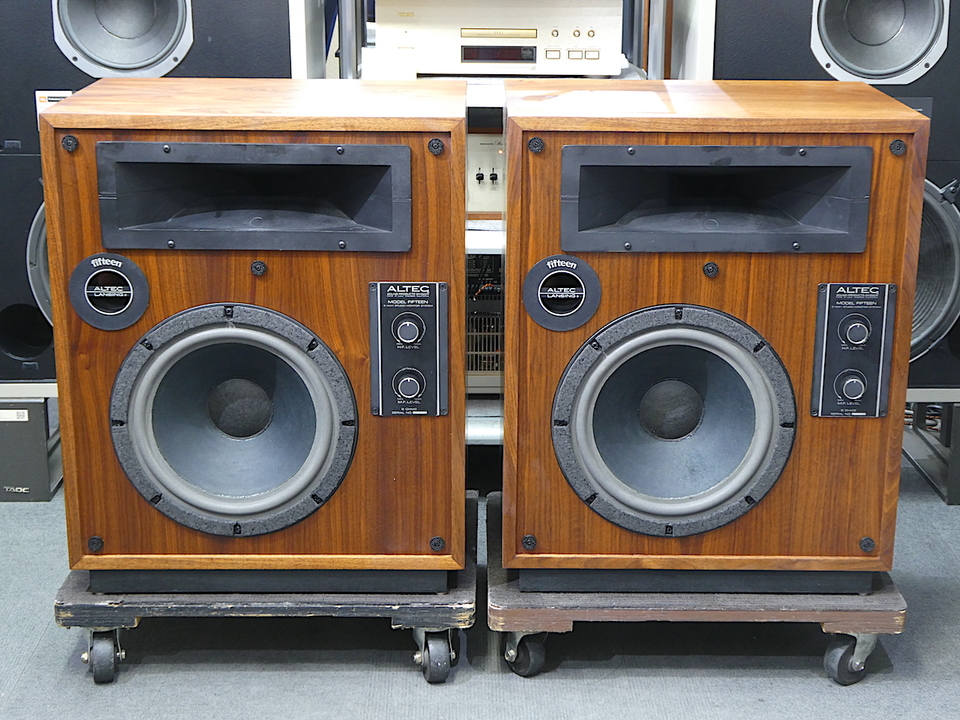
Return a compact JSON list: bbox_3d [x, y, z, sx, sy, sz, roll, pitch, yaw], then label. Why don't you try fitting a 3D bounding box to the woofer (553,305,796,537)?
[{"bbox_3d":[0.325,0.101,2.660,0.410,0.410,0.045,0,17,0],"label":"woofer"}]

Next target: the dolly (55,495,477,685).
[{"bbox_3d":[-0.368,0.423,2.987,0.728,0.170,0.530,0,17,-1],"label":"dolly"}]

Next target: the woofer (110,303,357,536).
[{"bbox_3d":[-0.409,0.090,2.670,0.410,0.410,0.110,0,17,-1],"label":"woofer"}]

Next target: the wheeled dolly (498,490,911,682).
[{"bbox_3d":[0.377,0.431,2.994,0.725,0.170,0.530,0,17,0],"label":"wheeled dolly"}]

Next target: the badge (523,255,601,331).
[{"bbox_3d":[0.133,-0.110,2.584,0.129,0.129,0.012,0,17,0],"label":"badge"}]

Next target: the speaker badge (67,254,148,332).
[{"bbox_3d":[-0.602,-0.110,2.564,0.130,0.130,0.012,0,17,-1],"label":"speaker badge"}]

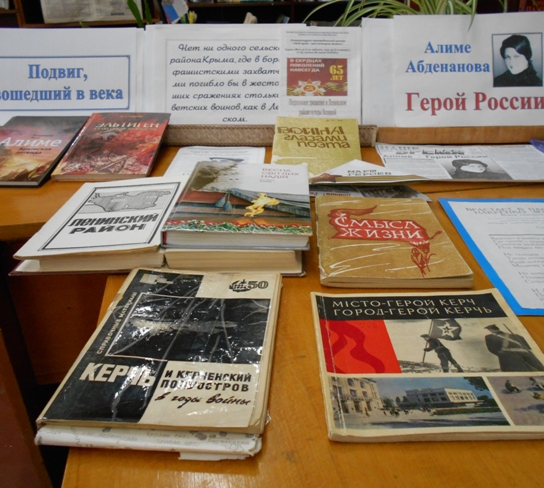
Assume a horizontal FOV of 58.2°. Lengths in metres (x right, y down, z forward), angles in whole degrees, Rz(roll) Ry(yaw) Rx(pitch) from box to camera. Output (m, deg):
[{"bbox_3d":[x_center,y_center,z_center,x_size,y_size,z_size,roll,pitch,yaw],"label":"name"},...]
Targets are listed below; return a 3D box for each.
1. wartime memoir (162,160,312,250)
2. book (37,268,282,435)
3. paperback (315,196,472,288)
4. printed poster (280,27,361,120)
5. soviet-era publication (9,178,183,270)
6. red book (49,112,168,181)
[{"bbox_3d":[-0.031,-0.054,0.591,0.152,0.018,0.219,1,28,2],"label":"wartime memoir"},{"bbox_3d":[-0.068,0.071,0.379,0.138,0.007,0.182,2,28,3],"label":"book"},{"bbox_3d":[0.126,-0.009,0.564,0.146,0.013,0.196,1,28,2],"label":"paperback"},{"bbox_3d":[0.088,-0.298,0.893,0.149,0.198,0.004,0,6,0],"label":"printed poster"},{"bbox_3d":[-0.193,-0.032,0.601,0.147,0.022,0.219,-3,28,-1],"label":"soviet-era publication"},{"bbox_3d":[-0.260,-0.170,0.829,0.147,0.011,0.230,-1,38,-2],"label":"red book"}]

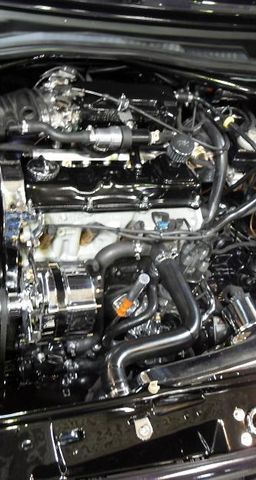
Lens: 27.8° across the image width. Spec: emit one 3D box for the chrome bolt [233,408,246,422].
[{"bbox_3d":[0.166,0.261,0.772,0.018,0.010,0.018,8,53,-11],"label":"chrome bolt"}]

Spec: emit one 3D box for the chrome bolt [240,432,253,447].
[{"bbox_3d":[0.179,0.303,0.786,0.017,0.009,0.017,-4,57,-22],"label":"chrome bolt"}]

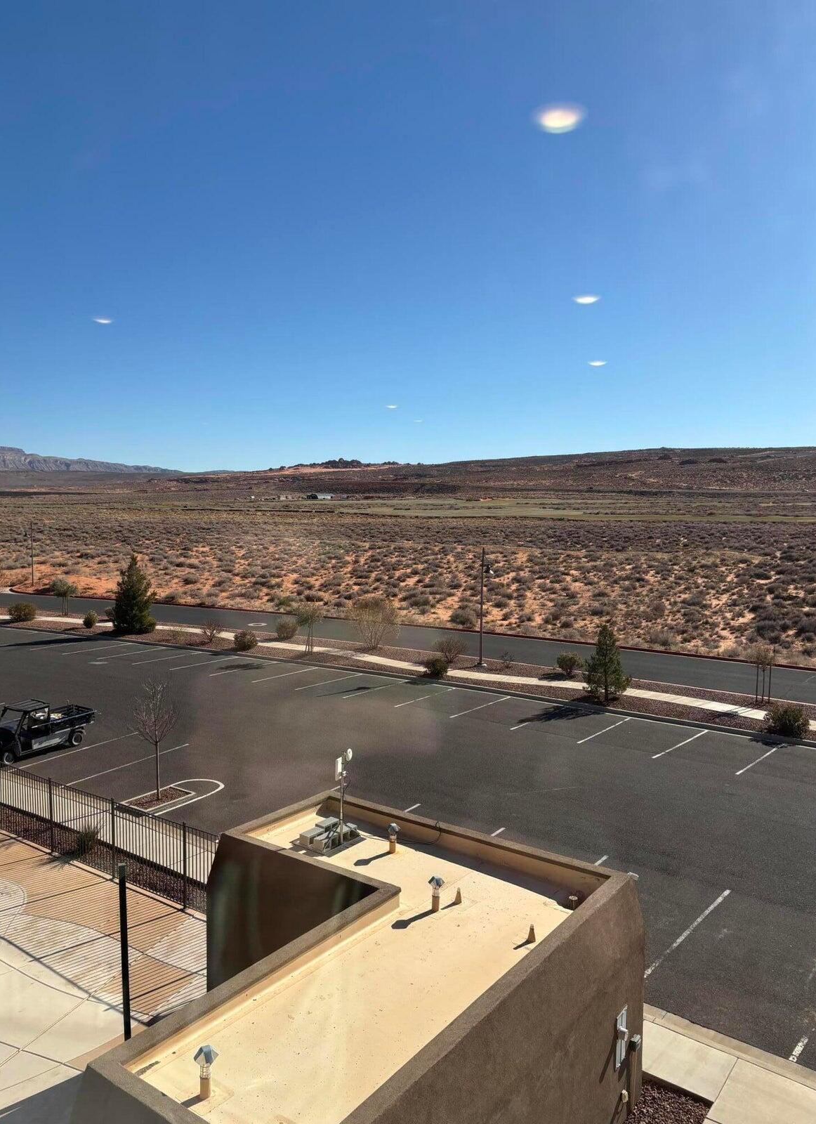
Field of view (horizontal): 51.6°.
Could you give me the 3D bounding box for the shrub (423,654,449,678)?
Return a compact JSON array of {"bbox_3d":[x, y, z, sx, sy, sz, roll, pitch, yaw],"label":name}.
[{"bbox_3d":[1.380,5.013,40.851,1.250,1.130,1.250,1,4,0],"label":"shrub"}]

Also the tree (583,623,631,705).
[{"bbox_3d":[8.498,4.273,35.939,1.950,3.380,1.950,1,4,0],"label":"tree"}]

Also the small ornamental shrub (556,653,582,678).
[{"bbox_3d":[7.834,5.017,40.964,1.270,1.170,1.270,1,4,0],"label":"small ornamental shrub"}]

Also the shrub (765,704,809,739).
[{"bbox_3d":[13.844,5.753,30.762,1.500,1.220,1.500,1,4,0],"label":"shrub"}]

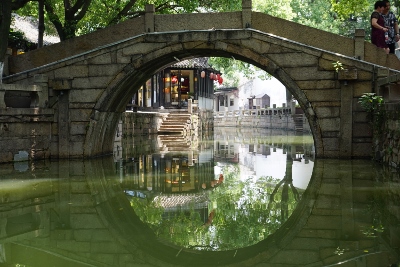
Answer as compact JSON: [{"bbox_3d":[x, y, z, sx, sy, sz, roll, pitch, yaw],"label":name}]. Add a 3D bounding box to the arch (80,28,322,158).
[{"bbox_3d":[0.158,-0.868,16.119,5.533,2.888,1.885,0,1,9],"label":"arch"}]

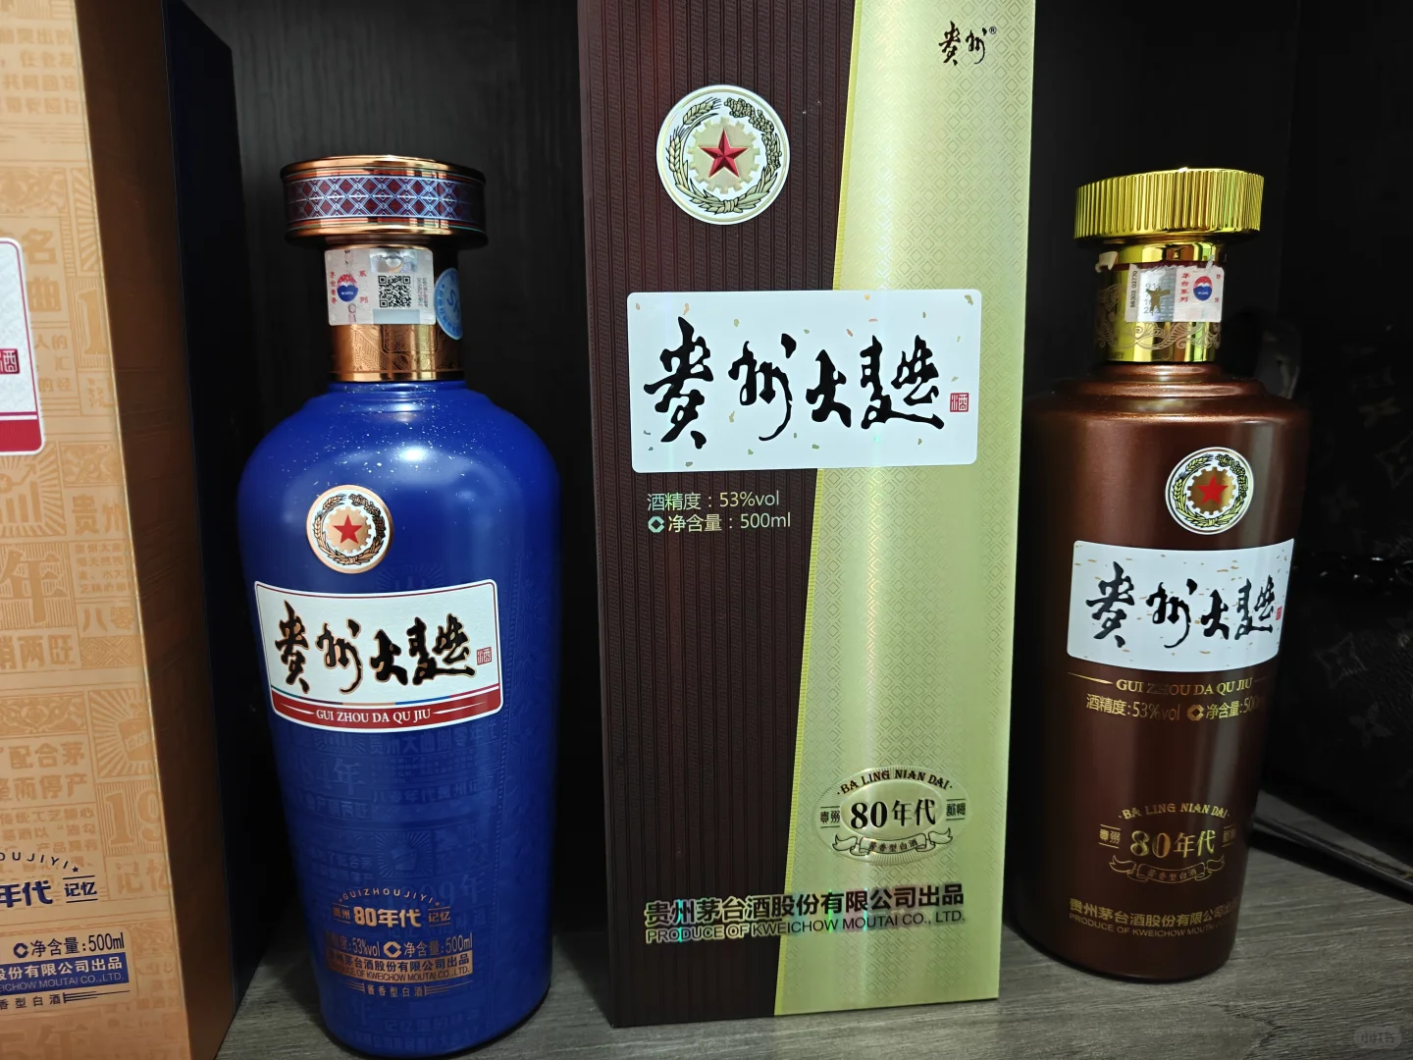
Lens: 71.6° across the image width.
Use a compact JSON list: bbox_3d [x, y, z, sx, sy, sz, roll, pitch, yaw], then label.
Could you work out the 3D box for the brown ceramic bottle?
[{"bbox_3d":[0.135,0.015,0.304,0.081,0.235,0.081,0,10,3],"label":"brown ceramic bottle"}]

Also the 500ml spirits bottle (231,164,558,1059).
[{"bbox_3d":[-0.083,0.022,0.279,0.085,0.236,0.085,0,10,3],"label":"500ml spirits bottle"}]

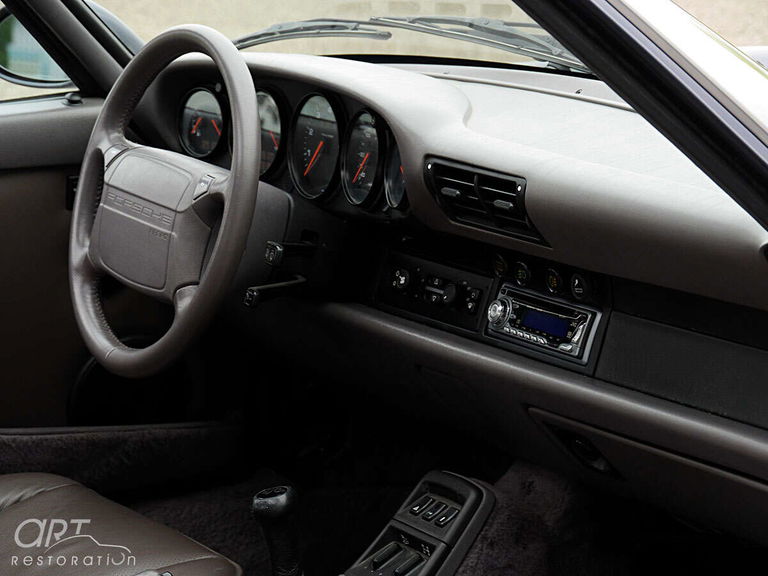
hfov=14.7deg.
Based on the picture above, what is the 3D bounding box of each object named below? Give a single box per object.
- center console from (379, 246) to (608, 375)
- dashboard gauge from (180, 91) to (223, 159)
[{"bbox_3d":[0.130,0.014,3.094,0.070,0.095,0.440,15,1,-31],"label":"center console"},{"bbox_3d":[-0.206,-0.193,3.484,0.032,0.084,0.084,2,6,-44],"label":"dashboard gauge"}]

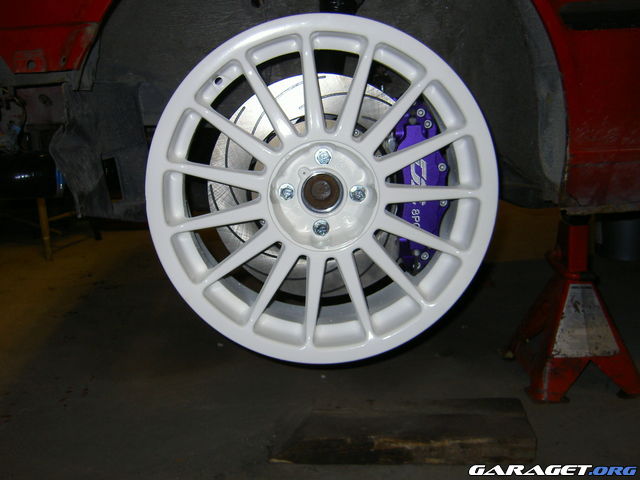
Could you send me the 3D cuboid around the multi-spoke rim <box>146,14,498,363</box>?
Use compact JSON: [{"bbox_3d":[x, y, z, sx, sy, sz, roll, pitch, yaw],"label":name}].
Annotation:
[{"bbox_3d":[0.002,-0.076,0.931,0.470,0.470,0.195,0,12,-3],"label":"multi-spoke rim"}]

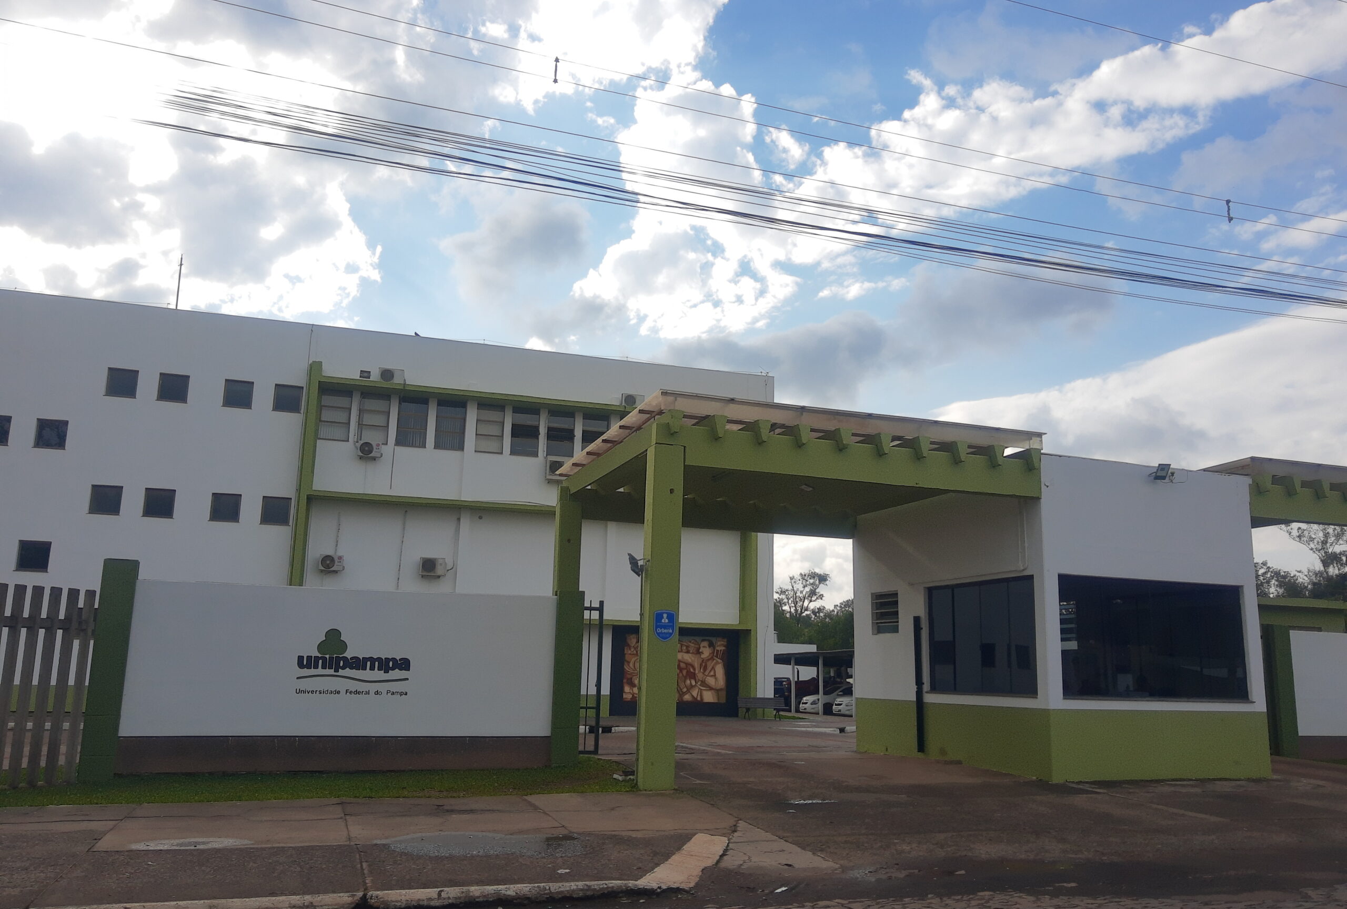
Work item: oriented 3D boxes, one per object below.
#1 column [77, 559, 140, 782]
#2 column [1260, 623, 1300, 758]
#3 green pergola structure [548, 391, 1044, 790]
[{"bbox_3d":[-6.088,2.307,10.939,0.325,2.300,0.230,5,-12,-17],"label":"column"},{"bbox_3d":[9.496,3.702,15.861,0.320,2.020,0.250,5,-12,-17],"label":"column"},{"bbox_3d":[1.254,1.963,13.376,5.030,4.100,5.100,5,-12,-17],"label":"green pergola structure"}]

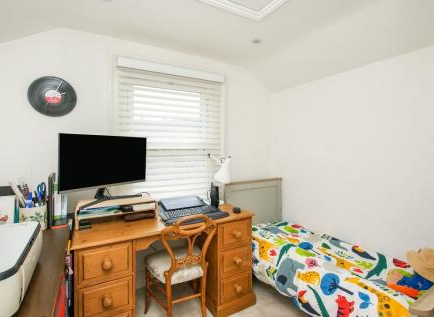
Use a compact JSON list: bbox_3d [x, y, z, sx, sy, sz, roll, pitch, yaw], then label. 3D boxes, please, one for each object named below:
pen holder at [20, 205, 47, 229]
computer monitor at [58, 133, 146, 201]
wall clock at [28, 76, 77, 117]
[{"bbox_3d":[-1.255,0.403,1.360,0.120,0.150,0.110,-1,1,-24],"label":"pen holder"},{"bbox_3d":[-0.825,0.083,1.475,0.190,0.475,0.580,1,2,42],"label":"computer monitor"},{"bbox_3d":[-1.234,-0.463,1.495,0.300,0.300,0.030,-1,1,-24],"label":"wall clock"}]

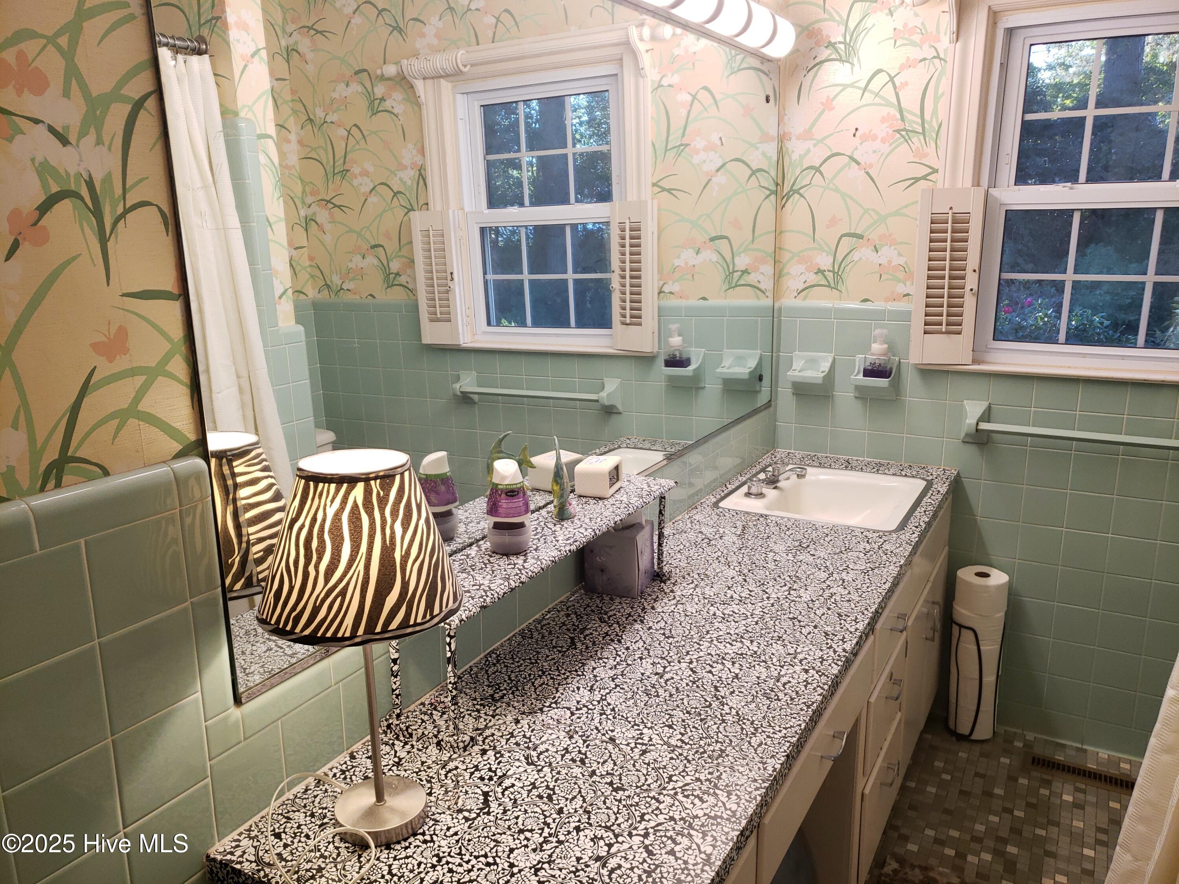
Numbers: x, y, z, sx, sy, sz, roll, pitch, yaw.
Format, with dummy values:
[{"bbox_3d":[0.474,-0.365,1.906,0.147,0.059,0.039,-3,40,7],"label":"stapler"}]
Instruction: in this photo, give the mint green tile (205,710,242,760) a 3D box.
[{"bbox_3d":[-0.439,0.347,1.058,0.010,0.050,0.048,7,15,29],"label":"mint green tile"}]

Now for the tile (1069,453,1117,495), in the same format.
[{"bbox_3d":[1.380,0.086,2.419,0.109,0.109,0.010,7,15,28],"label":"tile"}]

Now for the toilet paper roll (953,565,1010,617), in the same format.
[{"bbox_3d":[1.112,0.426,2.511,0.134,0.098,0.134,7,16,29],"label":"toilet paper roll"}]

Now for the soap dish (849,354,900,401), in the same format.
[{"bbox_3d":[0.830,-0.181,2.589,0.121,0.127,0.085,7,15,28],"label":"soap dish"}]

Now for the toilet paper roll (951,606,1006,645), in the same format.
[{"bbox_3d":[1.112,0.519,2.533,0.134,0.098,0.134,7,16,29],"label":"toilet paper roll"}]

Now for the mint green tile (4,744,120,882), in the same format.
[{"bbox_3d":[-0.509,0.359,0.858,0.010,0.104,0.104,7,15,28],"label":"mint green tile"}]

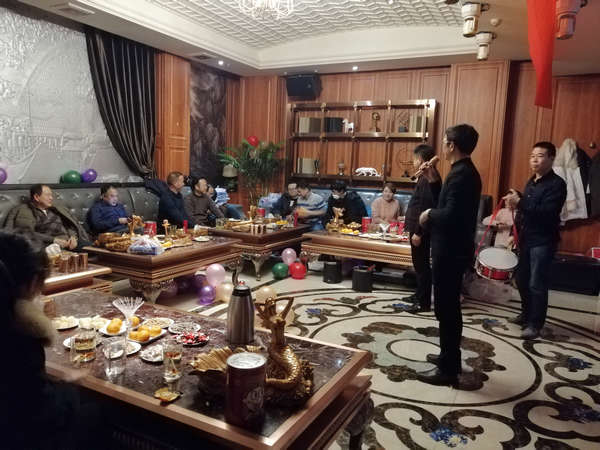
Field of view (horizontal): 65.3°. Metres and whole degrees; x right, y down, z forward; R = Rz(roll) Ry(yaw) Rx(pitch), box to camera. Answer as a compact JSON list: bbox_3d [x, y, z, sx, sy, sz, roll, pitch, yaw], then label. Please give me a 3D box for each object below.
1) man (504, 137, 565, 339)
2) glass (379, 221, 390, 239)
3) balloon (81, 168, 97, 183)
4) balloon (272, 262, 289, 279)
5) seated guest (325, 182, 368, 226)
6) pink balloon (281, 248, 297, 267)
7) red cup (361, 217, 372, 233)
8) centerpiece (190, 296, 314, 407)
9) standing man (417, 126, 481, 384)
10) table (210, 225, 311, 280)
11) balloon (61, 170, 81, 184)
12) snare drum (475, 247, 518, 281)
[{"bbox_3d":[2.120,0.122,4.199,0.500,1.720,0.520,-5,10,-43],"label":"man"},{"bbox_3d":[1.050,0.073,5.749,0.130,0.200,0.130,5,7,26],"label":"glass"},{"bbox_3d":[-2.478,-0.579,5.500,0.180,0.165,0.185,6,8,27],"label":"balloon"},{"bbox_3d":[-0.249,0.588,5.980,0.205,0.215,0.205,2,7,0],"label":"balloon"},{"bbox_3d":[0.609,0.021,6.671,0.600,1.260,0.850,5,7,26],"label":"seated guest"},{"bbox_3d":[-0.154,0.443,6.280,0.205,0.245,0.205,2,7,0],"label":"pink balloon"},{"bbox_3d":[0.923,0.008,6.407,0.138,0.210,0.138,2,7,0],"label":"red cup"},{"bbox_3d":[-0.185,0.423,1.733,0.400,0.330,0.260,5,7,26],"label":"centerpiece"},{"bbox_3d":[1.060,0.192,3.244,0.400,1.740,0.480,5,8,25],"label":"standing man"},{"bbox_3d":[-0.552,0.324,6.528,0.870,0.550,1.380,6,8,27],"label":"table"},{"bbox_3d":[-2.564,-0.532,5.239,0.180,0.170,0.210,5,7,26],"label":"balloon"},{"bbox_3d":[1.775,0.354,4.200,0.370,0.135,0.370,-1,27,1],"label":"snare drum"}]

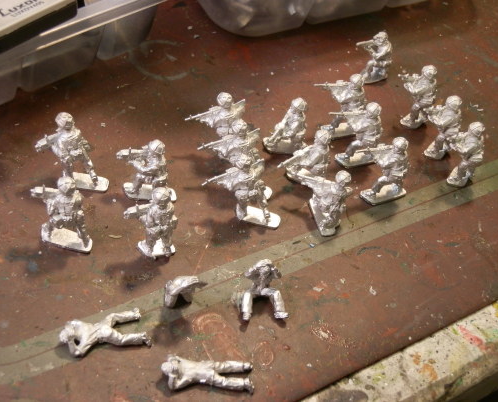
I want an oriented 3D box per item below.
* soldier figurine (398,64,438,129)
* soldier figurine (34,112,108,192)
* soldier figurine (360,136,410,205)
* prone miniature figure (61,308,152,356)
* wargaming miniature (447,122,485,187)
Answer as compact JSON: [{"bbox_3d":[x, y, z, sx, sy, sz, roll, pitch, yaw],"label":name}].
[{"bbox_3d":[0.053,-0.034,0.299,0.013,0.021,0.007,-5,41,-13],"label":"soldier figurine"},{"bbox_3d":[-0.049,-0.012,0.258,0.019,0.024,0.009,-6,42,-14],"label":"soldier figurine"},{"bbox_3d":[0.042,-0.010,0.287,0.020,0.022,0.008,-11,47,-21],"label":"soldier figurine"},{"bbox_3d":[-0.037,0.033,0.240,0.022,0.005,0.011,-4,45,-14],"label":"prone miniature figure"},{"bbox_3d":[0.070,-0.016,0.299,0.017,0.023,0.008,-20,51,-28],"label":"wargaming miniature"}]

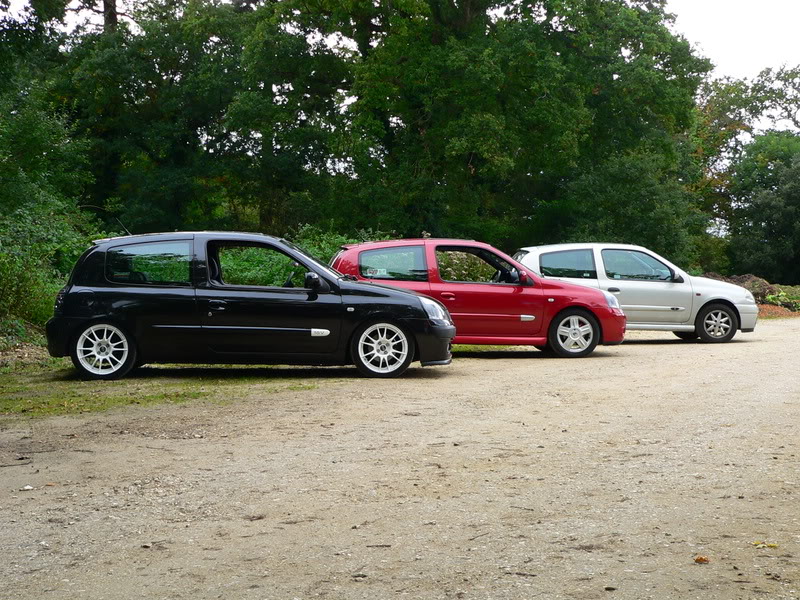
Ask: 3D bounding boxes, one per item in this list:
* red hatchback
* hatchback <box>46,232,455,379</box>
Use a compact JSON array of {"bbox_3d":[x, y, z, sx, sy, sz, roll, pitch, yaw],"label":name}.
[{"bbox_3d":[0.863,-0.037,14.281,3.825,1.400,1.660,0,1,0],"label":"red hatchback"},{"bbox_3d":[-1.339,0.021,11.303,3.825,1.365,1.660,0,1,-3],"label":"hatchback"}]

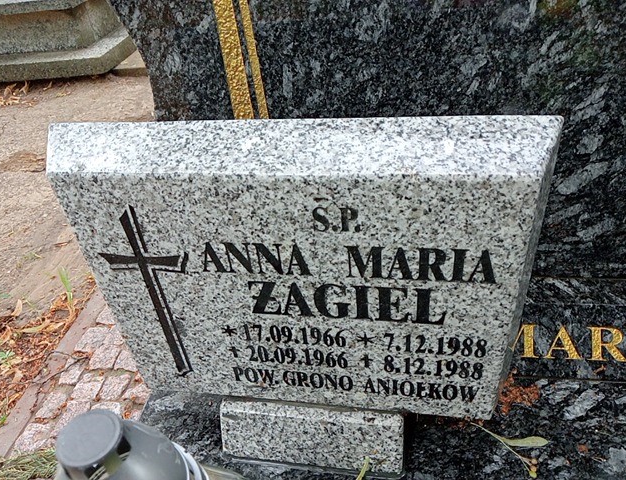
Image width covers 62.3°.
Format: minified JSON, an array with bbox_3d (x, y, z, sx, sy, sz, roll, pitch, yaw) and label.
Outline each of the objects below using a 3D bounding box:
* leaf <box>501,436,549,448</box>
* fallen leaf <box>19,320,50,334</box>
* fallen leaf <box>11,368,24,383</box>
[{"bbox_3d":[0.282,0.269,0.690,0.063,0.005,0.015,0,36,9],"label":"leaf"},{"bbox_3d":[-0.785,0.245,1.462,0.076,0.012,0.020,-19,37,-17],"label":"fallen leaf"},{"bbox_3d":[-0.751,0.347,1.314,0.019,0.011,0.033,-1,36,7],"label":"fallen leaf"}]

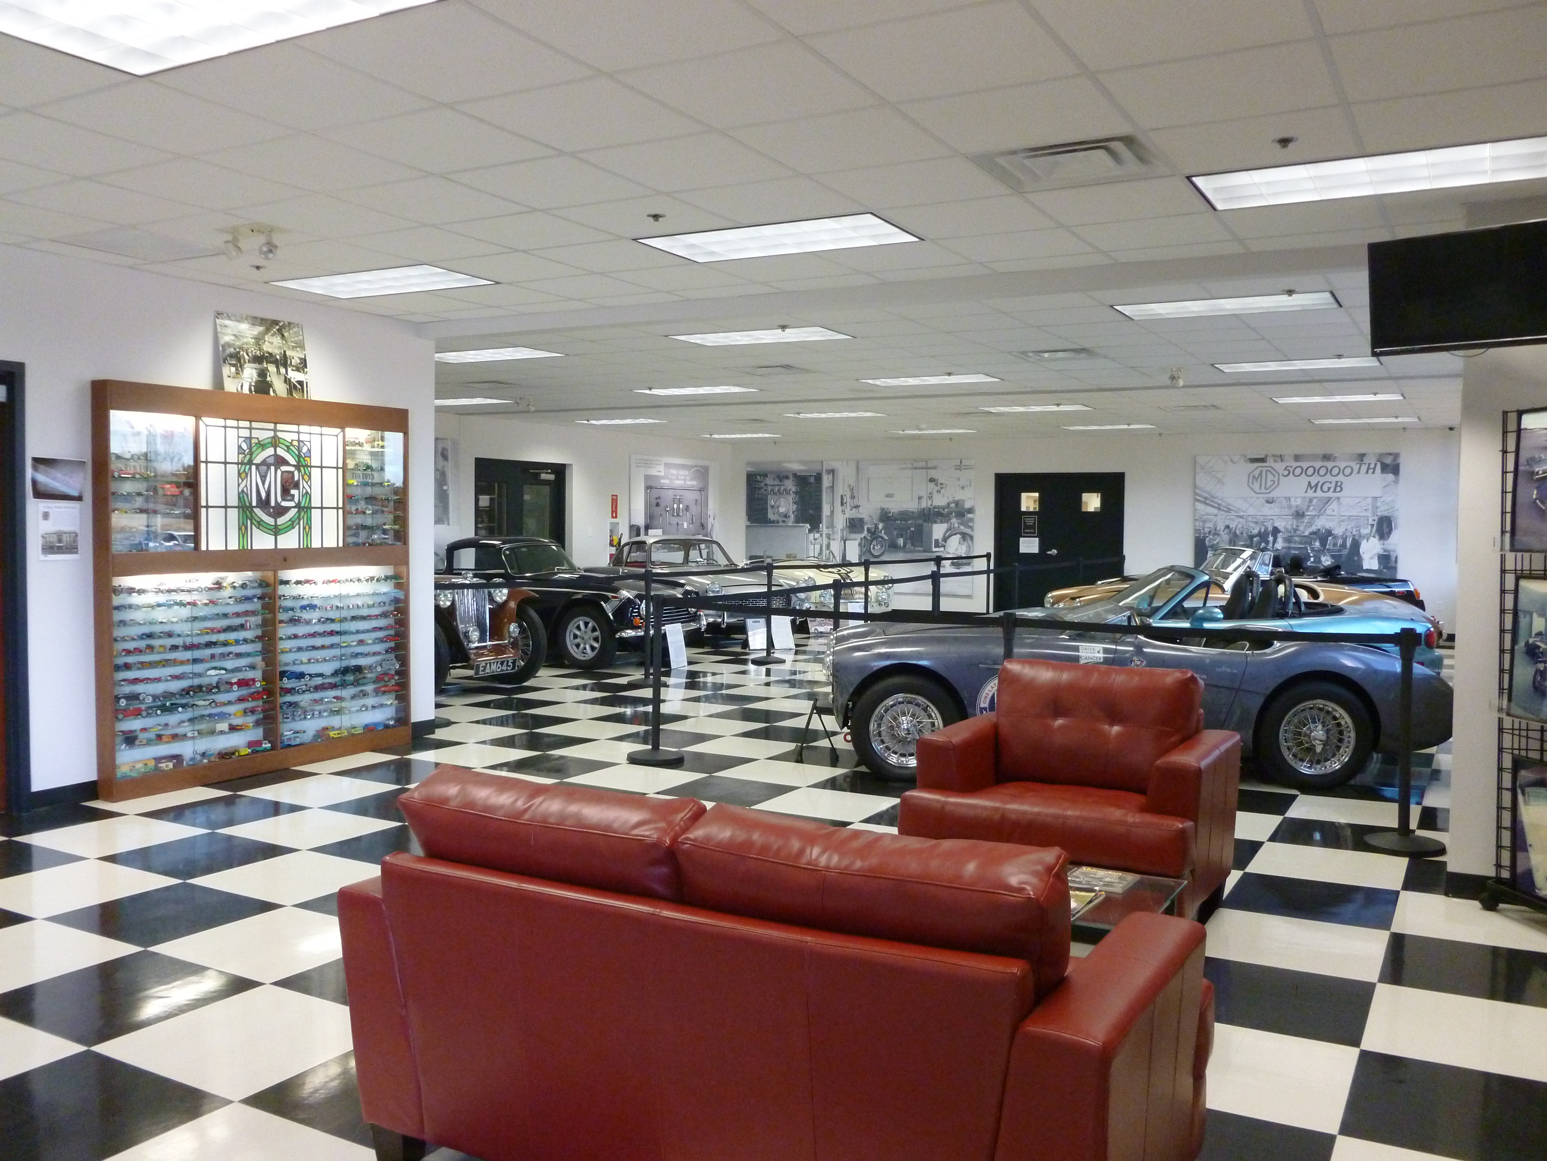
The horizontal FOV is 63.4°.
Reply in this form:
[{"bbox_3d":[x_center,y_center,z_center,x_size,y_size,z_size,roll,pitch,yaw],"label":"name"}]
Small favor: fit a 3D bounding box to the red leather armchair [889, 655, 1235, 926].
[{"bbox_3d":[1.166,0.813,4.887,1.071,0.919,0.970,2,3,29],"label":"red leather armchair"}]

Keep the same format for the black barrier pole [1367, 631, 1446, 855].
[{"bbox_3d":[2.948,0.738,5.803,0.360,1.010,0.360,1,3,0],"label":"black barrier pole"}]

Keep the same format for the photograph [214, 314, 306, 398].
[{"bbox_3d":[-2.936,-1.284,7.229,0.020,0.460,0.620,-8,-2,28],"label":"photograph"}]

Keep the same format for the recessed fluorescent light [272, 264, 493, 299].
[{"bbox_3d":[-2.201,-1.696,7.061,1.220,0.070,0.610,2,3,31],"label":"recessed fluorescent light"}]

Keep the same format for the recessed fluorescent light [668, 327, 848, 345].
[{"bbox_3d":[-0.073,-1.727,8.731,1.210,0.080,0.600,2,3,30],"label":"recessed fluorescent light"}]

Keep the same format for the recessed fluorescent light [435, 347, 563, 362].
[{"bbox_3d":[-2.352,-1.861,10.255,1.220,0.070,0.610,2,3,31],"label":"recessed fluorescent light"}]

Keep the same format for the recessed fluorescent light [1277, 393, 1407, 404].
[{"bbox_3d":[5.722,-1.838,12.683,1.212,0.061,0.606,2,3,28],"label":"recessed fluorescent light"}]

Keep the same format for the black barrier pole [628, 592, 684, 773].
[{"bbox_3d":[-0.717,0.581,7.703,0.353,1.071,0.353,1,3,0],"label":"black barrier pole"}]

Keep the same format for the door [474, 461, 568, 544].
[{"bbox_3d":[-3.438,-0.465,16.915,0.100,2.180,1.880,2,3,28],"label":"door"}]

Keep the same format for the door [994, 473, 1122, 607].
[{"bbox_3d":[4.187,-0.456,18.482,1.950,2.241,0.101,2,3,28],"label":"door"}]

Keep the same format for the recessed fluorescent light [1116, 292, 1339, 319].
[{"bbox_3d":[2.641,-1.628,7.309,1.210,0.080,0.600,2,3,30],"label":"recessed fluorescent light"}]

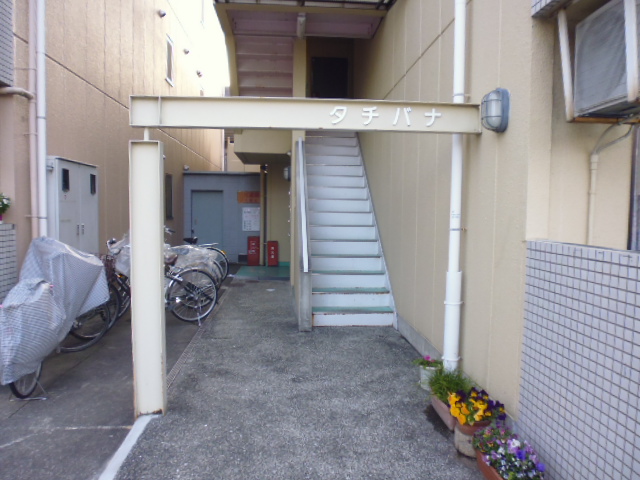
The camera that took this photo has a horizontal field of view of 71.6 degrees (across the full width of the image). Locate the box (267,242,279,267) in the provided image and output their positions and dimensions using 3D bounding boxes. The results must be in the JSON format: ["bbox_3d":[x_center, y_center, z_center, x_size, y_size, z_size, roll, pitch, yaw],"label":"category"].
[{"bbox_3d":[-1.196,0.354,11.395,0.265,0.650,0.220,0,4,-5],"label":"box"}]

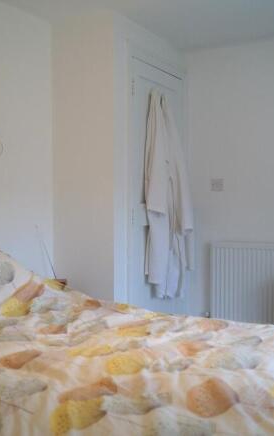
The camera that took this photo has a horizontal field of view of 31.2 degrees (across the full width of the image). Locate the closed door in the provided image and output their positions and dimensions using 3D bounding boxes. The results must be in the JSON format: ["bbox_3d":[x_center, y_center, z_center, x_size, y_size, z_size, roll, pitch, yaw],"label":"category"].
[{"bbox_3d":[0.150,-0.030,3.400,0.050,1.980,0.690,0,0,33],"label":"closed door"}]

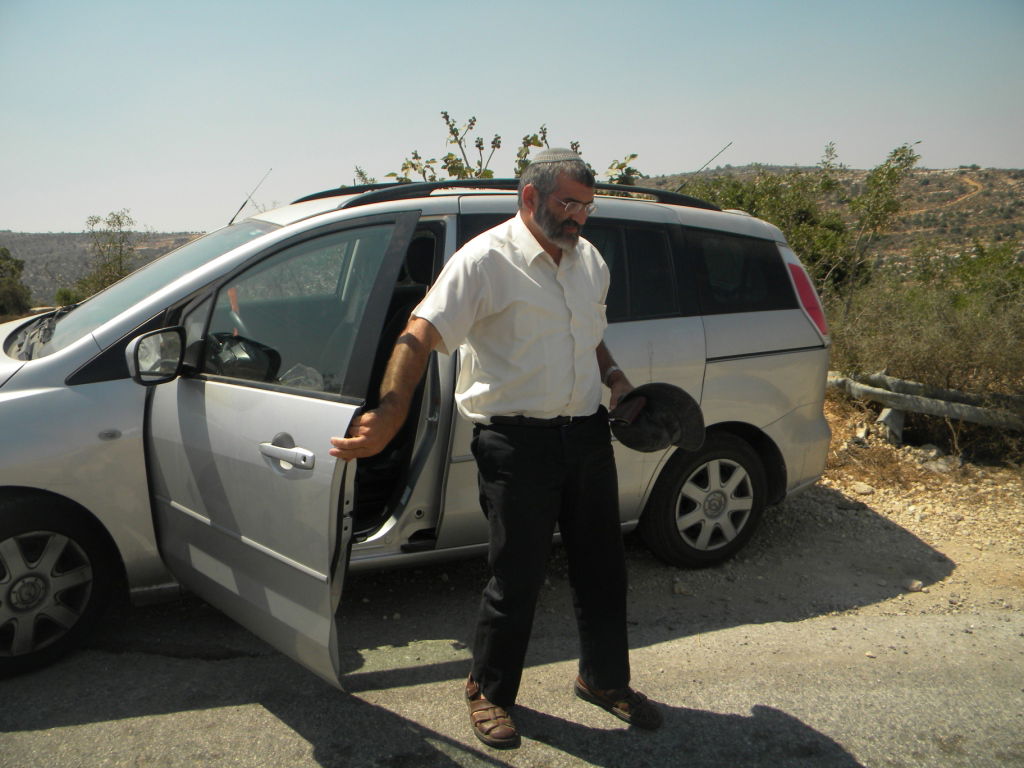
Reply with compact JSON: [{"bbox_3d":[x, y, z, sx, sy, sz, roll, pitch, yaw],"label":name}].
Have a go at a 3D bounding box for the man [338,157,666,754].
[{"bbox_3d":[-0.078,0.214,2.391,0.900,1.740,0.520,-5,12,-31],"label":"man"}]

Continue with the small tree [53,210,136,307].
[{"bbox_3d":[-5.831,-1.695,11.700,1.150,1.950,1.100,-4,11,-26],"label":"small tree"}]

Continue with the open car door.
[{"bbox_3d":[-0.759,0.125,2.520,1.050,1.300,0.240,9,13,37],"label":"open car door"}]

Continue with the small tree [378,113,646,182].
[{"bbox_3d":[-0.022,-0.900,6.442,2.050,2.450,1.800,1,10,0],"label":"small tree"}]

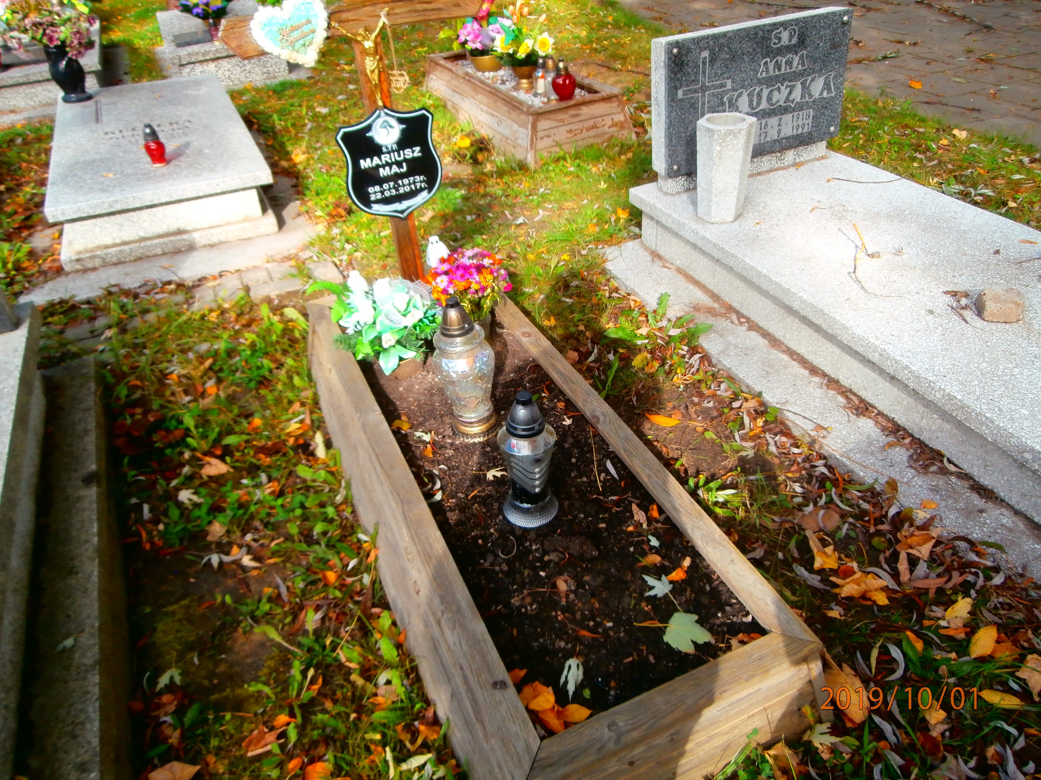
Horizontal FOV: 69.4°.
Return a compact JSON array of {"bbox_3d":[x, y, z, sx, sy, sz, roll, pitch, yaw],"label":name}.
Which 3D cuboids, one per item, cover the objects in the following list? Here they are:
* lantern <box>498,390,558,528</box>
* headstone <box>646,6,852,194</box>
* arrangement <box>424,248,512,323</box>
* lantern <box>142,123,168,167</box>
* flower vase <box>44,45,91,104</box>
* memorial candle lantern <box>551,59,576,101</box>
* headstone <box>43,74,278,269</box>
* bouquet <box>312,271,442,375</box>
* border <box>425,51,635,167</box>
[{"bbox_3d":[0.017,0.143,1.670,0.129,0.328,0.129,-2,34,1],"label":"lantern"},{"bbox_3d":[0.962,-1.213,3.158,0.846,0.595,0.115,-16,35,-13],"label":"headstone"},{"bbox_3d":[-0.147,-0.326,2.313,0.265,0.245,0.245,-5,34,3],"label":"arrangement"},{"bbox_3d":[-1.946,-1.296,3.980,0.102,0.211,0.102,-16,39,-17],"label":"lantern"},{"bbox_3d":[-3.081,-2.156,5.101,0.219,0.342,0.209,-18,36,-16],"label":"flower vase"},{"bbox_3d":[0.258,-1.835,4.428,0.139,0.217,0.117,-17,35,-14],"label":"memorial candle lantern"},{"bbox_3d":[-2.250,-1.487,4.669,1.071,0.367,2.264,-17,37,-17],"label":"headstone"},{"bbox_3d":[-0.427,-0.202,2.259,0.367,0.265,0.316,-18,35,-15],"label":"bouquet"},{"bbox_3d":[-0.056,-1.989,5.068,0.632,0.293,2.213,-17,35,-14],"label":"border"}]

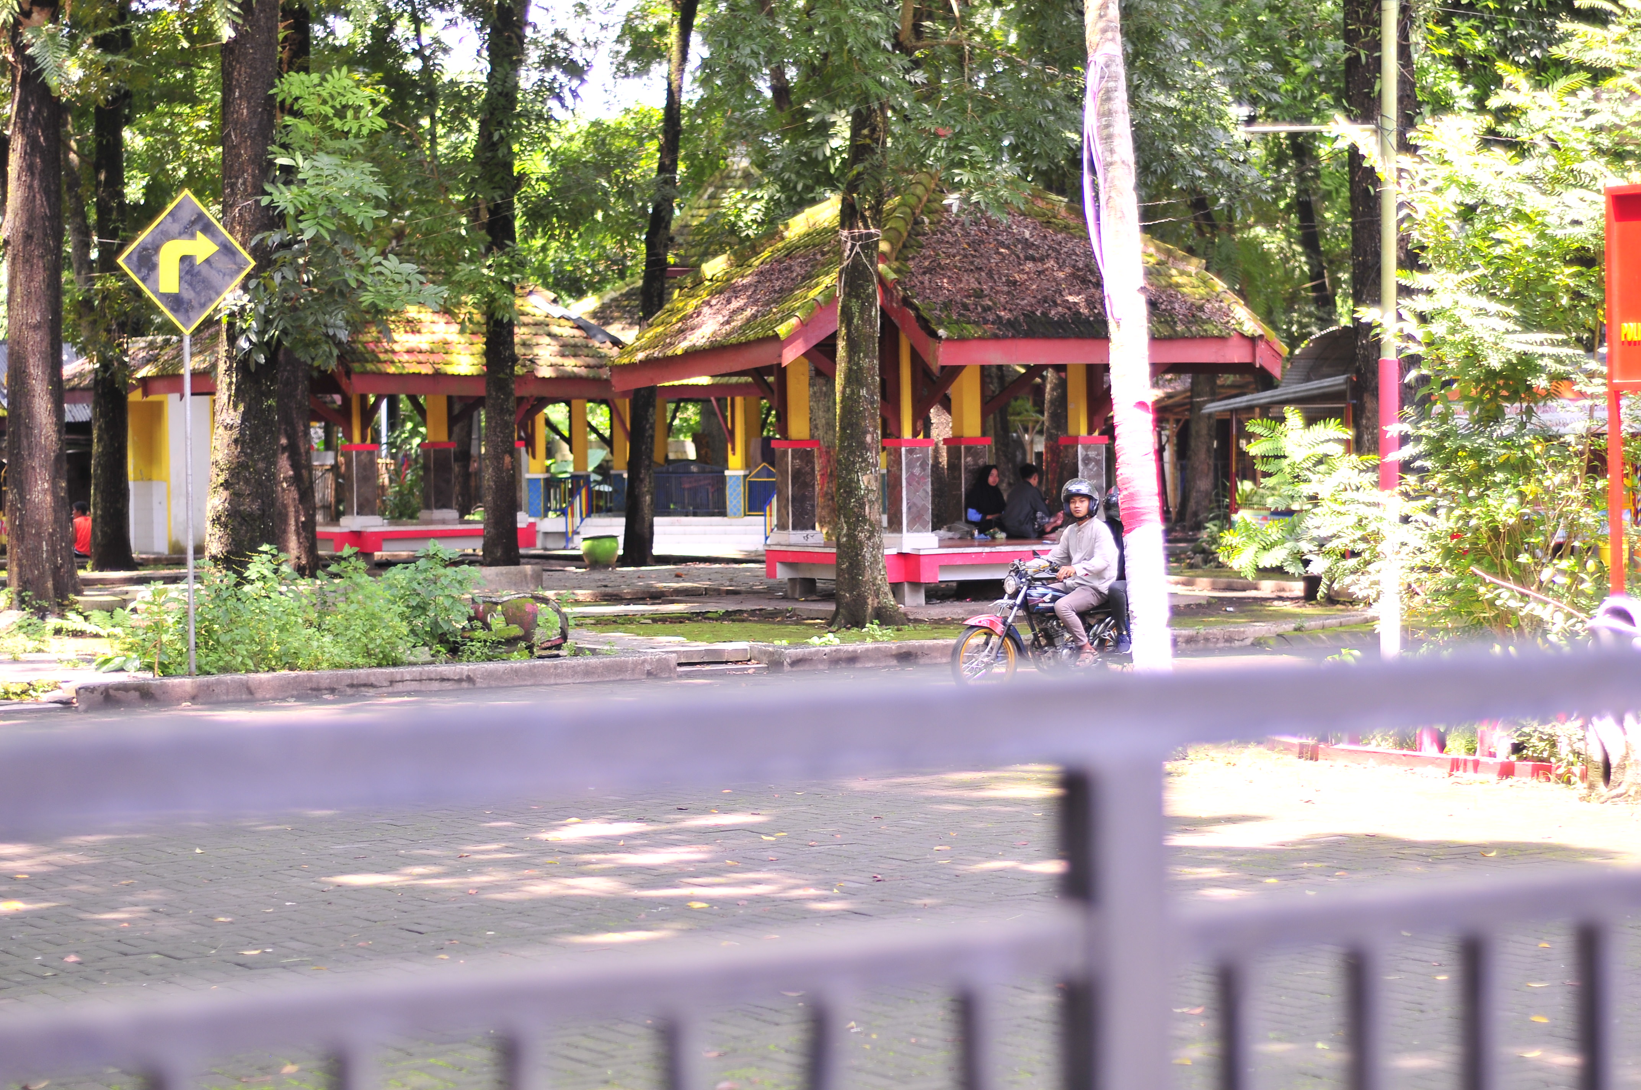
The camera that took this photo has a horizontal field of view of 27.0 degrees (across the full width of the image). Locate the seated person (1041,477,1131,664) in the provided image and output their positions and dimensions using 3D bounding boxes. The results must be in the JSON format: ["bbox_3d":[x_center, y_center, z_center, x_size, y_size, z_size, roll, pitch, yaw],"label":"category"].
[{"bbox_3d":[1.972,0.197,26.200,0.720,1.410,0.580,-2,1,-40],"label":"seated person"}]

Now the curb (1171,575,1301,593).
[{"bbox_3d":[4.857,0.486,39.800,0.220,0.180,2.700,-2,1,-32],"label":"curb"}]

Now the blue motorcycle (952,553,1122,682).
[{"bbox_3d":[1.886,0.572,26.200,1.950,1.070,0.730,-2,1,-30],"label":"blue motorcycle"}]

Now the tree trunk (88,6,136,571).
[{"bbox_3d":[-10.580,-3.859,51.000,0.660,8.500,0.660,-1,1,0],"label":"tree trunk"}]

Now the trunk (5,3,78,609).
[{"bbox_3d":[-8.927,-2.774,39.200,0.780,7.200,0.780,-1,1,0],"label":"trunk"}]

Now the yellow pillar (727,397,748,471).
[{"bbox_3d":[-1.591,-2.162,65.500,0.260,1.500,0.260,-1,1,21],"label":"yellow pillar"}]

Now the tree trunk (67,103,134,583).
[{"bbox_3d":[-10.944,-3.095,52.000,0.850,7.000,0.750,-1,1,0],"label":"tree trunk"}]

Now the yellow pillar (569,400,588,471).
[{"bbox_3d":[-3.559,-1.631,50.500,0.240,1.150,0.240,-1,2,-4],"label":"yellow pillar"}]

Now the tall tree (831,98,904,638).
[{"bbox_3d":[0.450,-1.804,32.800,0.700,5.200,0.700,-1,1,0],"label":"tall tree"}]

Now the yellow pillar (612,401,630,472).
[{"bbox_3d":[-3.128,-1.774,53.500,0.190,1.230,0.190,0,2,20],"label":"yellow pillar"}]

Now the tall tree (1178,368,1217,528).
[{"bbox_3d":[6.635,-1.656,60.000,0.600,2.900,0.600,-1,1,0],"label":"tall tree"}]

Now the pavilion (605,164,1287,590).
[{"bbox_3d":[1.375,-1.920,38.600,6.200,5.000,6.200,-2,1,-29],"label":"pavilion"}]

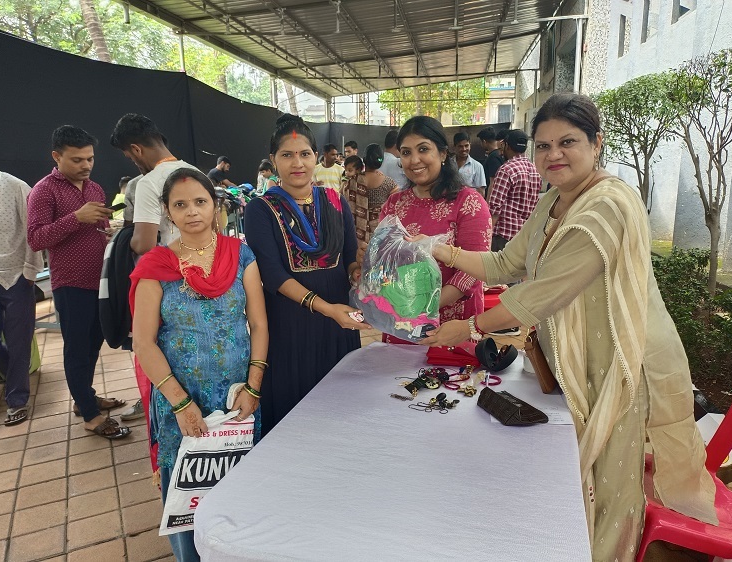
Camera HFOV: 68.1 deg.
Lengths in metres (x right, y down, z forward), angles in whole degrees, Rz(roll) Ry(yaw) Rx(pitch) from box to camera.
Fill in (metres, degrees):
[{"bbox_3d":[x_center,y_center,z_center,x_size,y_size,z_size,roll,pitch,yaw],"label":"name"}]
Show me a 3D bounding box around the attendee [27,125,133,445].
[{"bbox_3d":[-1.603,-0.005,3.030,0.450,1.660,0.460,4,12,21],"label":"attendee"}]

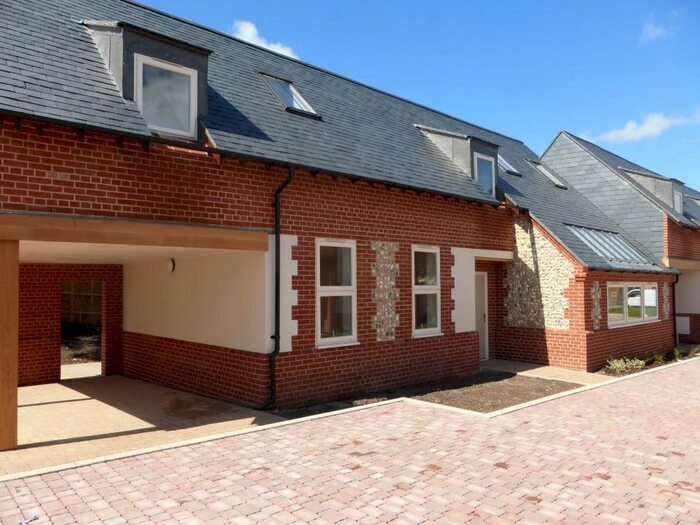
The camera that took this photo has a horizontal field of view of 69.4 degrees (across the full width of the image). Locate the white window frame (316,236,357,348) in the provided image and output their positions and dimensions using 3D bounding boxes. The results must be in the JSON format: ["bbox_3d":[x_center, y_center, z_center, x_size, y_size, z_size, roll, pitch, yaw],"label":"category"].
[{"bbox_3d":[-0.207,0.482,8.096,0.880,1.710,0.120,2,-4,-42],"label":"white window frame"}]

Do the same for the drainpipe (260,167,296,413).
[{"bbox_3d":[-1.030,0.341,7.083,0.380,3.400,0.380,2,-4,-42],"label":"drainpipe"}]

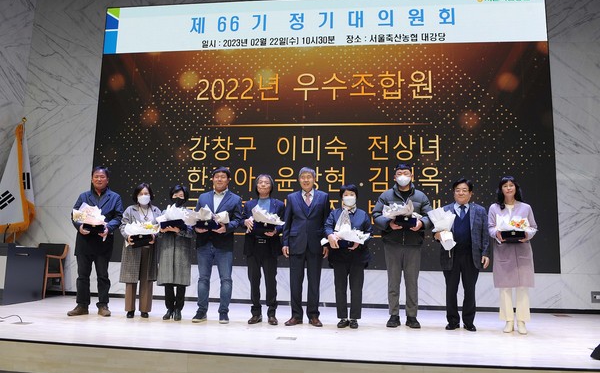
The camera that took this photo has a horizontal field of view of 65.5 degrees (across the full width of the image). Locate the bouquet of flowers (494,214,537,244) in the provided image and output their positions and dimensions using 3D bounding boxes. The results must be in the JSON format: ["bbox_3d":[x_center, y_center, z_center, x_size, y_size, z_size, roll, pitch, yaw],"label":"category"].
[{"bbox_3d":[2.171,0.433,4.697,0.380,0.260,0.240,-1,-8,14],"label":"bouquet of flowers"}]

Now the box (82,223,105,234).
[{"bbox_3d":[-2.321,0.472,5.241,0.235,0.100,0.170,2,-8,-5],"label":"box"}]

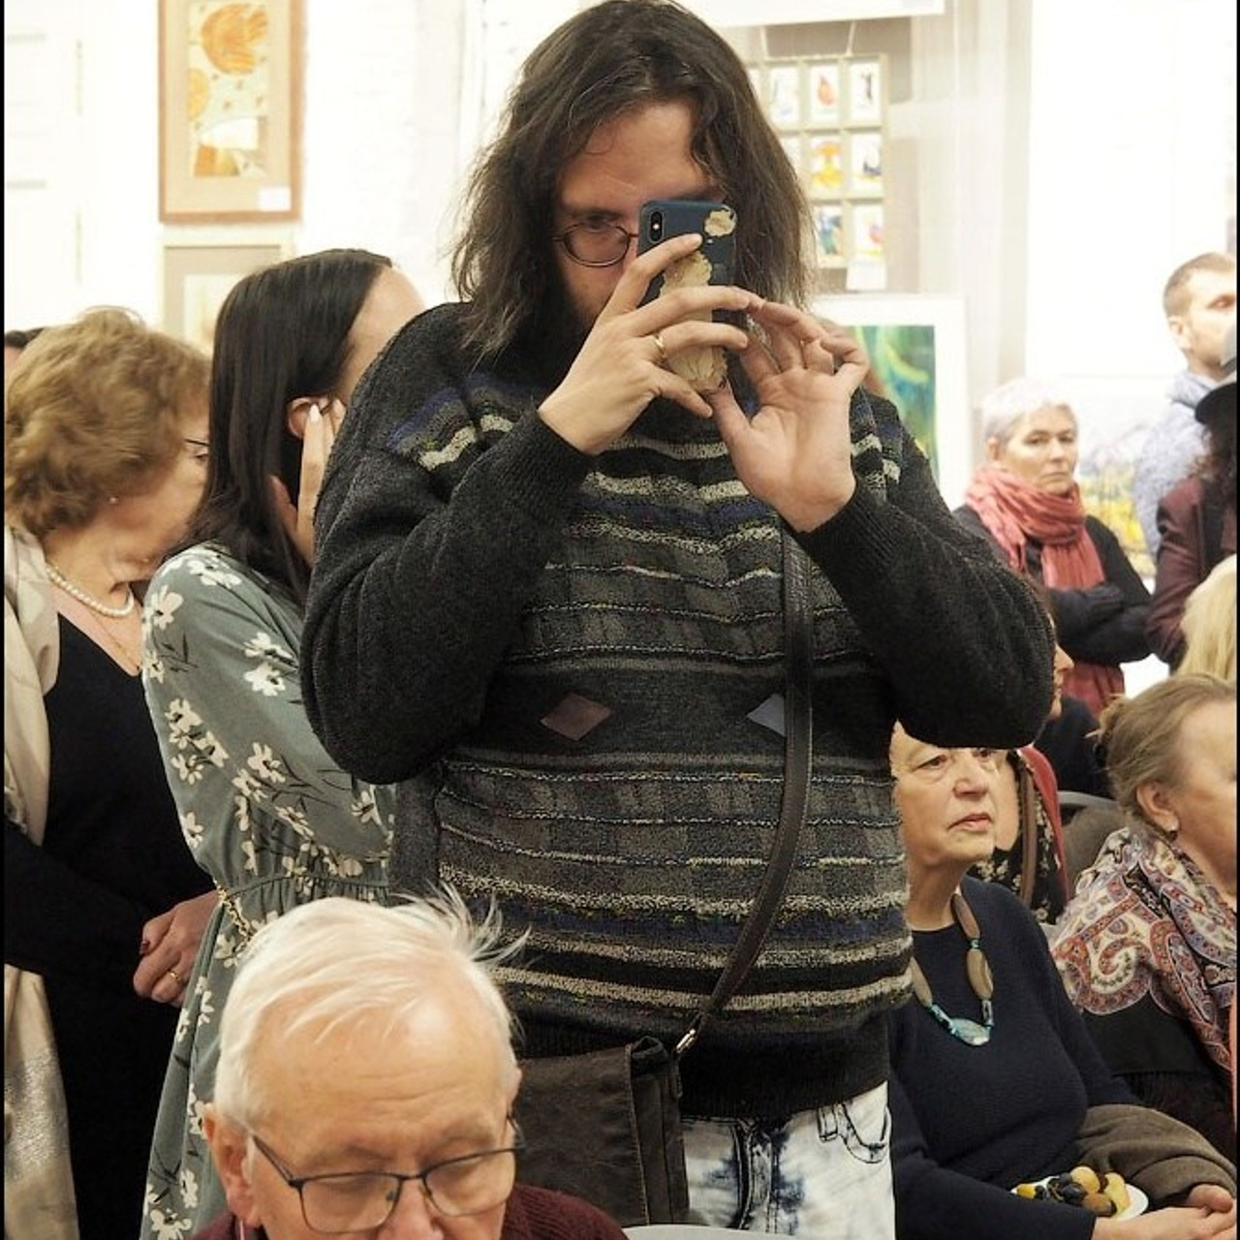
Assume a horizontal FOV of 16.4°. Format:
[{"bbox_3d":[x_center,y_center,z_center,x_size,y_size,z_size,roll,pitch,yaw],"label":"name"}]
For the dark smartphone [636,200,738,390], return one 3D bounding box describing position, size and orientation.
[{"bbox_3d":[0.050,-0.248,3.290,0.073,0.146,0.009,1,14,-8],"label":"dark smartphone"}]

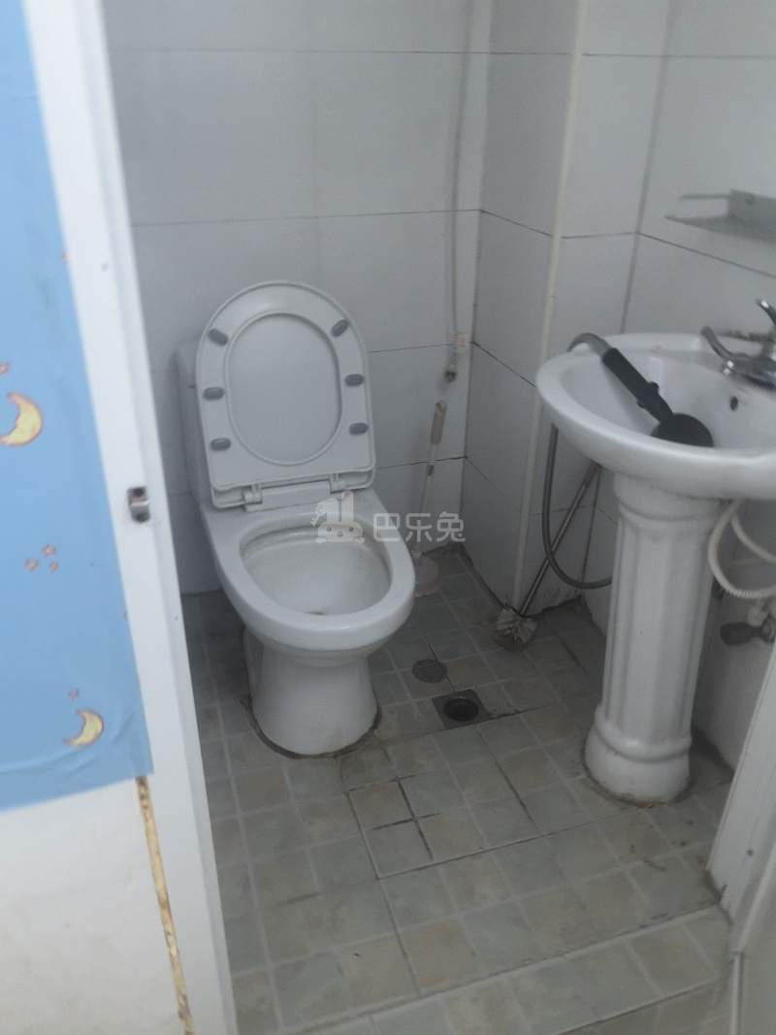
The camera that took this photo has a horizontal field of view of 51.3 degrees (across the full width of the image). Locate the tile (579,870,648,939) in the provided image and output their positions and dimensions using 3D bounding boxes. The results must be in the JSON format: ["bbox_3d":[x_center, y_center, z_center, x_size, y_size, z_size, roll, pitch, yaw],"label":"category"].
[{"bbox_3d":[0.363,0.621,1.299,0.096,0.010,0.096,-8,29,-16],"label":"tile"}]

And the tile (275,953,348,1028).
[{"bbox_3d":[-0.113,0.687,1.170,0.092,0.010,0.090,-8,30,-15],"label":"tile"}]

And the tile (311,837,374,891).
[{"bbox_3d":[-0.078,0.587,1.367,0.092,0.010,0.092,-8,29,-15],"label":"tile"}]

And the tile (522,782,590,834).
[{"bbox_3d":[0.299,0.528,1.459,0.095,0.010,0.095,-8,30,-15],"label":"tile"}]

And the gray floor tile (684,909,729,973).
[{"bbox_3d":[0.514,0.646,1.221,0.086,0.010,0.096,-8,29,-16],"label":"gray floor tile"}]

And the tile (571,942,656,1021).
[{"bbox_3d":[0.338,0.679,1.190,0.093,0.010,0.092,-8,30,-15],"label":"tile"}]

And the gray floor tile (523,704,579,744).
[{"bbox_3d":[0.337,0.429,1.668,0.092,0.010,0.092,-8,29,-15],"label":"gray floor tile"}]

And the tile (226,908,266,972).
[{"bbox_3d":[-0.236,0.653,1.220,0.095,0.010,0.095,-8,30,-15],"label":"tile"}]

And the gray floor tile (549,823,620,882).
[{"bbox_3d":[0.334,0.576,1.383,0.096,0.010,0.096,-8,29,-16],"label":"gray floor tile"}]

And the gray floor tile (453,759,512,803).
[{"bbox_3d":[0.178,0.502,1.529,0.092,0.010,0.092,-8,29,-15],"label":"gray floor tile"}]

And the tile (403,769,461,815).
[{"bbox_3d":[0.082,0.511,1.492,0.093,0.010,0.093,-8,30,-15],"label":"tile"}]

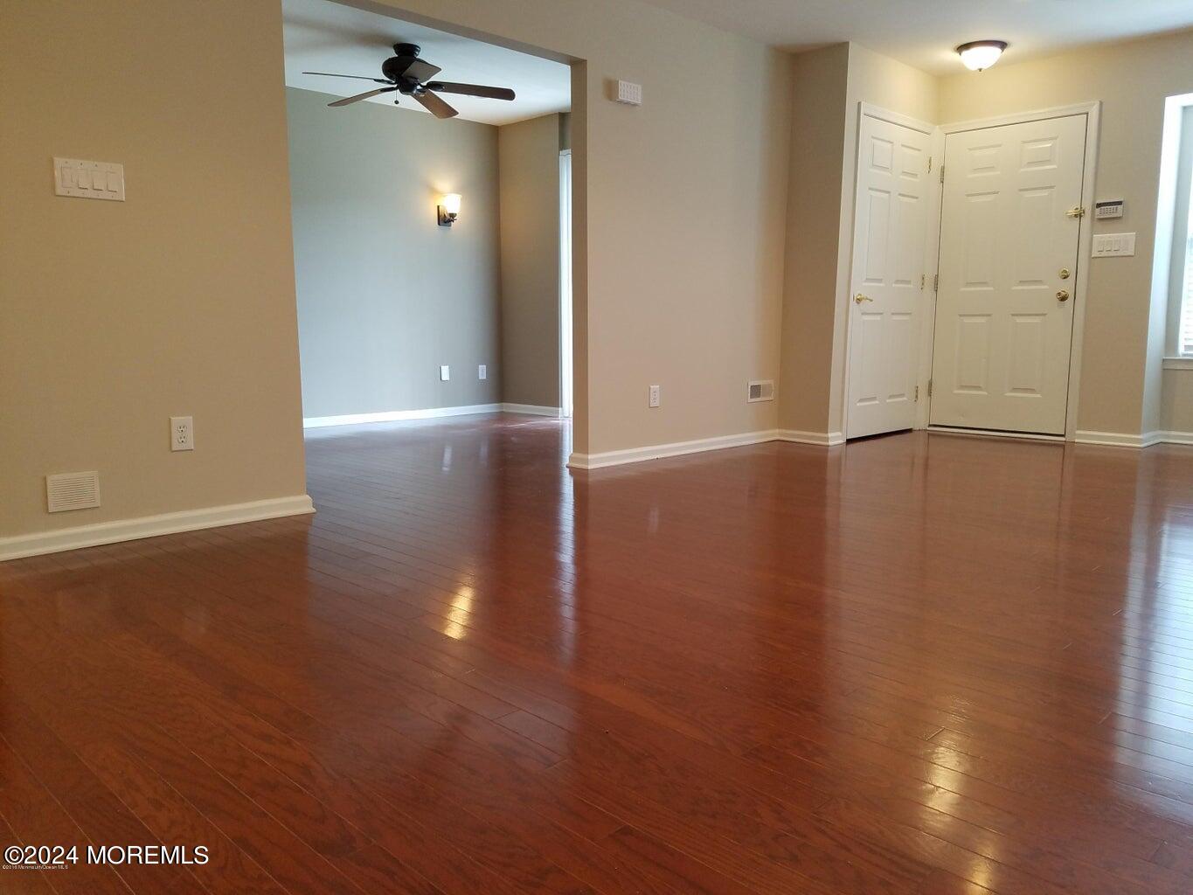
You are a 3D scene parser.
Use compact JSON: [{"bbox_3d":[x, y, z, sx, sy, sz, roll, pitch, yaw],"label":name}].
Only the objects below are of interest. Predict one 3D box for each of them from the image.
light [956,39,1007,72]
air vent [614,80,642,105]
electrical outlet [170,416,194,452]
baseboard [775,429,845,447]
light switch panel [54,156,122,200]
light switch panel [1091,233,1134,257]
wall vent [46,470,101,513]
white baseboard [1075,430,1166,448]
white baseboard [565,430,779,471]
[{"bbox_3d":[2.358,-2.378,5.490,0.286,0.142,0.286,-8,11,-44],"label":"light"},{"bbox_3d":[0.167,-1.844,4.664,0.168,0.096,0.042,-8,11,-44],"label":"air vent"},{"bbox_3d":[-1.517,-0.049,3.281,0.076,0.122,0.009,-8,11,-44],"label":"electrical outlet"},{"bbox_3d":[1.393,-0.076,5.848,0.180,0.073,0.408,-8,11,-44],"label":"baseboard"},{"bbox_3d":[-1.691,-0.894,2.995,0.205,0.121,0.009,-8,11,-44],"label":"light switch panel"},{"bbox_3d":[3.197,-1.249,5.538,0.009,0.132,0.230,-8,11,-44],"label":"light switch panel"},{"bbox_3d":[-1.777,0.150,3.050,0.153,0.126,0.012,-8,11,-44],"label":"wall vent"},{"bbox_3d":[3.370,-0.070,5.787,0.400,0.074,0.388,-8,11,-44],"label":"white baseboard"},{"bbox_3d":[0.533,-0.011,5.379,1.754,0.073,0.150,-8,11,-44],"label":"white baseboard"}]

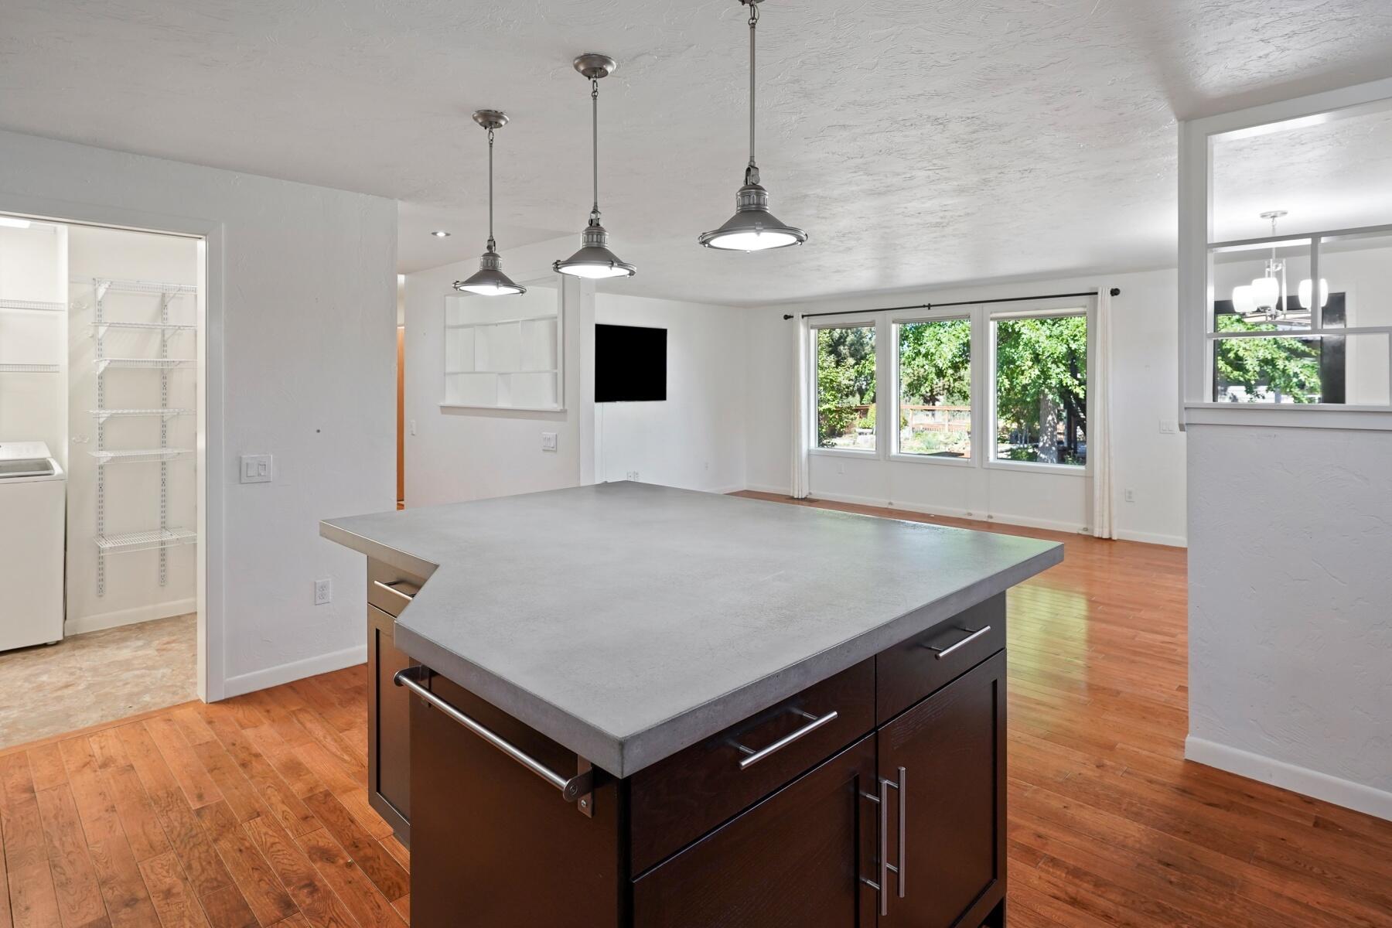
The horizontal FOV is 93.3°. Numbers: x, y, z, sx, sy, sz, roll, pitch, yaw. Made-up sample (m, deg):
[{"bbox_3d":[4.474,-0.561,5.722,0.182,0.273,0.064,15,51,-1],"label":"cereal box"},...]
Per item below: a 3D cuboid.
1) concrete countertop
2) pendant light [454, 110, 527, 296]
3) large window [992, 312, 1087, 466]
[{"bbox_3d":[-0.218,0.243,2.160,1.666,0.056,2.069,-6,9,-44],"label":"concrete countertop"},{"bbox_3d":[-0.769,-0.977,2.460,0.270,0.665,0.270,0,6,0],"label":"pendant light"},{"bbox_3d":[3.447,-0.749,6.600,0.880,1.500,0.100,4,7,42],"label":"large window"}]

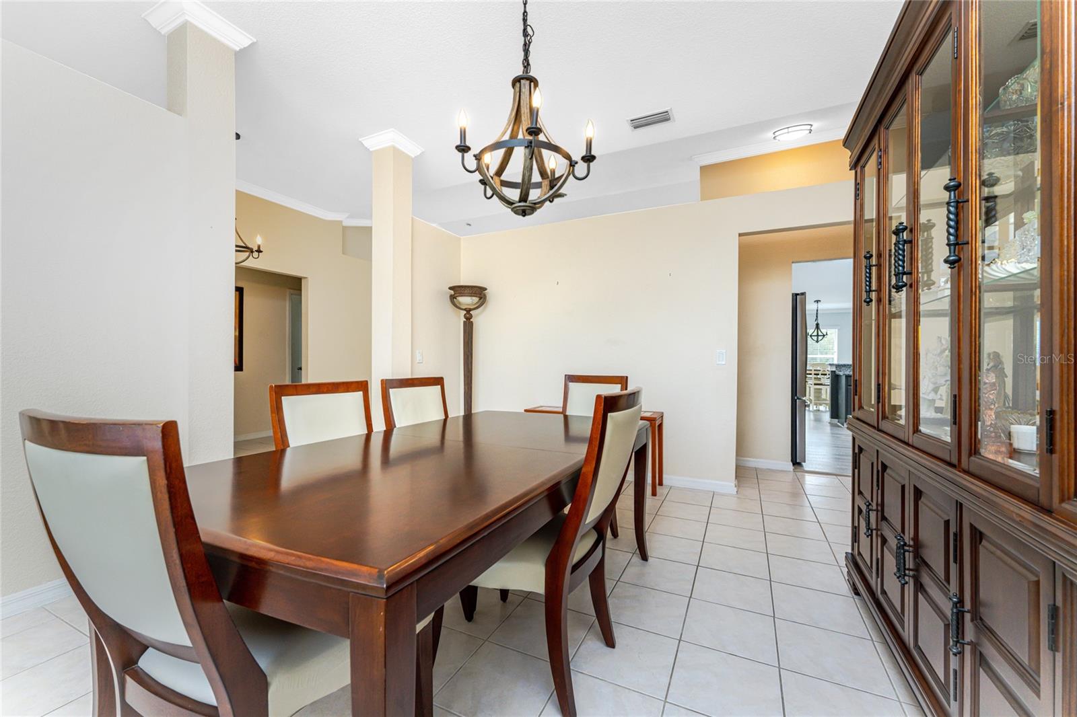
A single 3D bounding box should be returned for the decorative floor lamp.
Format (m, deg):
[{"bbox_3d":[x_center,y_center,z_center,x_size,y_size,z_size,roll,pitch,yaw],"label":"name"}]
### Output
[{"bbox_3d":[-0.714,0.186,4.230,0.391,1.825,0.391,0,0,0],"label":"decorative floor lamp"}]

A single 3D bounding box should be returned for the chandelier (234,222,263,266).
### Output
[{"bbox_3d":[-2.627,-1.008,3.610,0.421,0.471,0.421,0,0,26],"label":"chandelier"}]

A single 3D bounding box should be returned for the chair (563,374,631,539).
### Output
[{"bbox_3d":[0.235,0.605,2.439,0.481,0.986,0.632,0,0,26],"label":"chair"}]

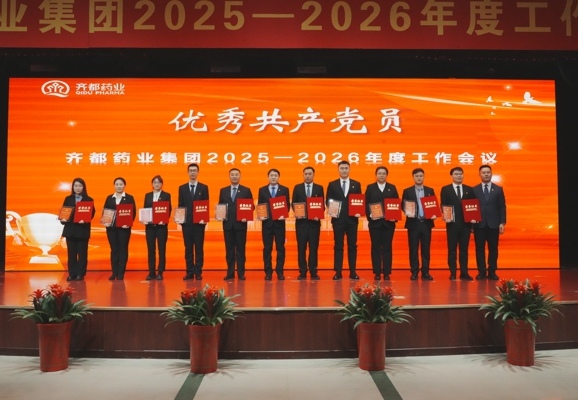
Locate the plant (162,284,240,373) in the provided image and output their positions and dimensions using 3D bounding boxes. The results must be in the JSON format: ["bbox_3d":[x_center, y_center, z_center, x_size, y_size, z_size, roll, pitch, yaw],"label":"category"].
[{"bbox_3d":[-0.860,1.255,4.930,0.770,0.840,0.740,0,-2,0],"label":"plant"}]

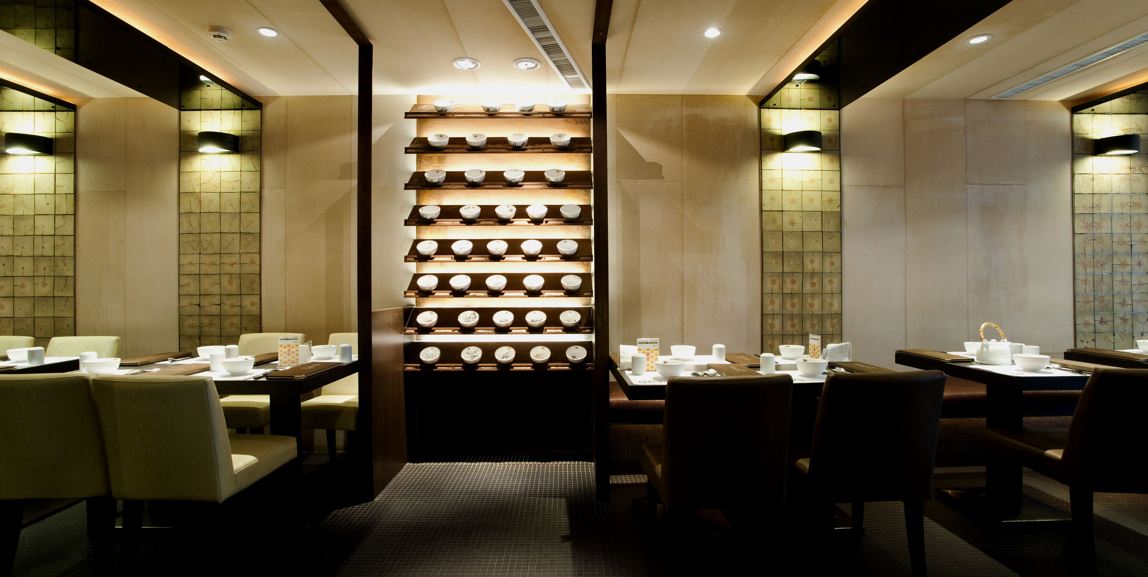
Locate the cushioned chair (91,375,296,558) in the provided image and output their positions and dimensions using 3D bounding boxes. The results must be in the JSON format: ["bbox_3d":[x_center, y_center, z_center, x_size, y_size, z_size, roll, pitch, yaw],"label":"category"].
[{"bbox_3d":[-1.460,0.721,2.054,0.420,0.840,0.595,0,0,1],"label":"cushioned chair"}]

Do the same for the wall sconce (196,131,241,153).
[{"bbox_3d":[-2.425,-0.986,3.443,0.258,0.111,0.120,0,0,-1],"label":"wall sconce"}]

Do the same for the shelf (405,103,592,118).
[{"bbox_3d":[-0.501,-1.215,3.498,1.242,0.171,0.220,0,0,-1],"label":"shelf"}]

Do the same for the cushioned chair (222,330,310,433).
[{"bbox_3d":[-2.058,0.740,3.187,0.460,0.860,0.570,0,0,-1],"label":"cushioned chair"}]

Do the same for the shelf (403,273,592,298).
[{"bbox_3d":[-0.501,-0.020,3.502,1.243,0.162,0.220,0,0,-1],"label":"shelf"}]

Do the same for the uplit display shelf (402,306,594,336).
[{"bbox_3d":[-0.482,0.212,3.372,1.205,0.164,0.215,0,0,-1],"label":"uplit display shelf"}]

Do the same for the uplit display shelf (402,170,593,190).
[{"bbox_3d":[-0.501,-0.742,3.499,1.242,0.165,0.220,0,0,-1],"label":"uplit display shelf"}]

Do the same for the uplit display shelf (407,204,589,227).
[{"bbox_3d":[-0.485,-0.484,3.370,1.205,0.167,0.215,0,0,-1],"label":"uplit display shelf"}]

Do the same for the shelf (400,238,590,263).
[{"bbox_3d":[-0.484,-0.254,3.370,1.205,0.170,0.215,0,0,-1],"label":"shelf"}]

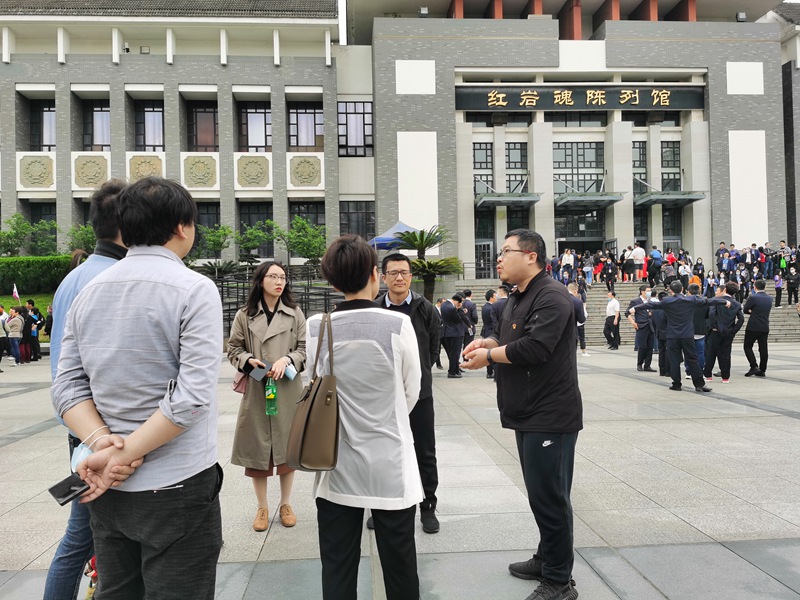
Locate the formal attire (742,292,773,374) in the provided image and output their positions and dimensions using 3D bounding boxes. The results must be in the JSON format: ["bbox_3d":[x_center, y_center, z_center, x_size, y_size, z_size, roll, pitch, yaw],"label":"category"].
[{"bbox_3d":[6.590,0.609,11.528,0.480,1.569,0.380,-1,-1,5],"label":"formal attire"}]

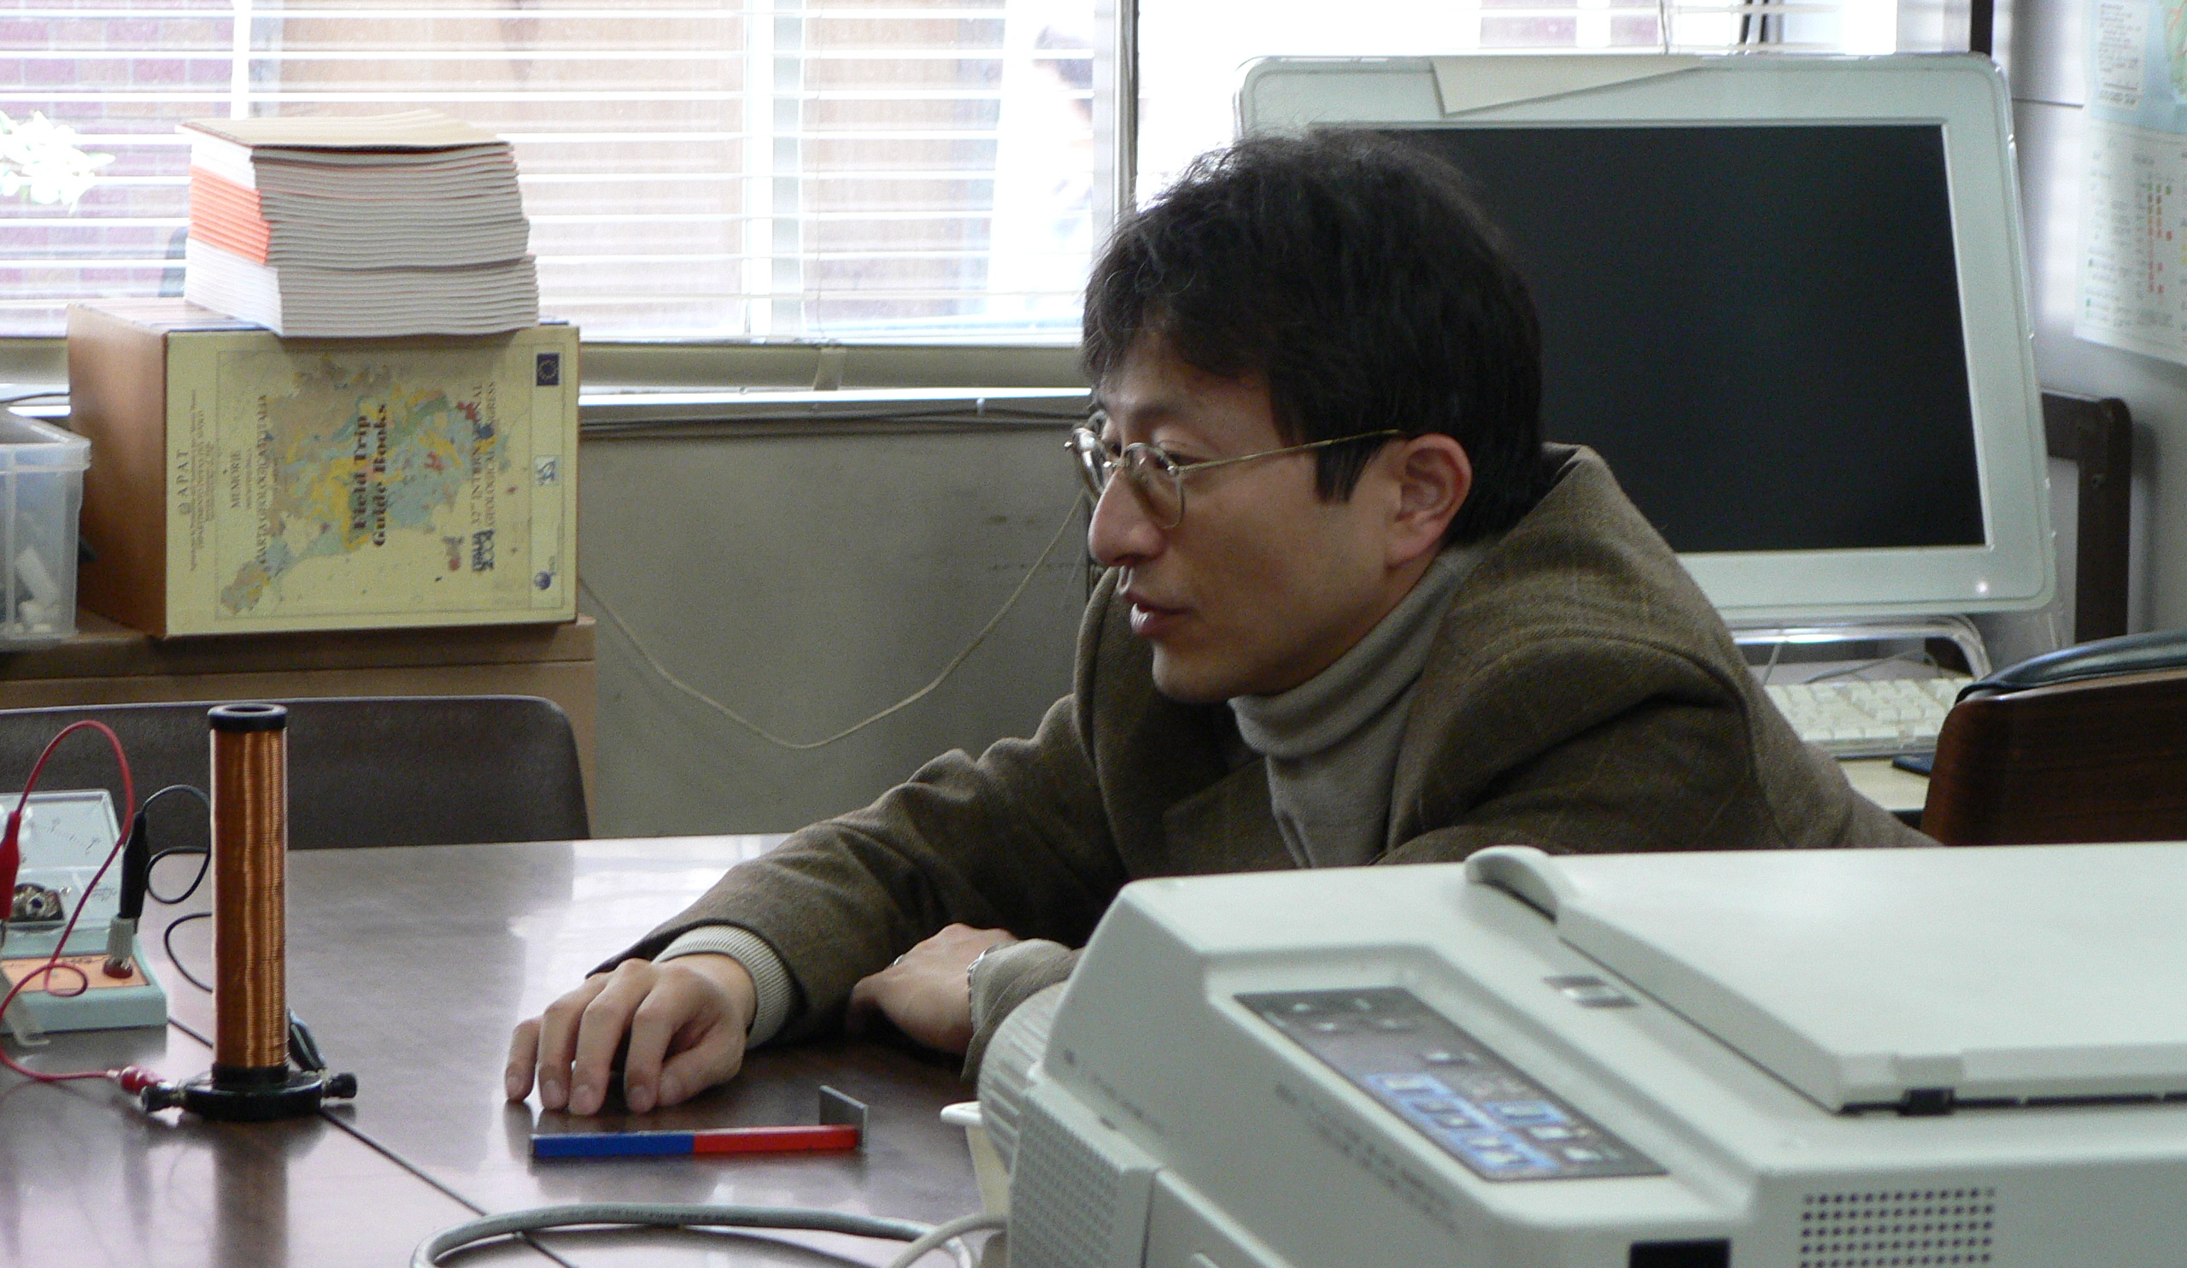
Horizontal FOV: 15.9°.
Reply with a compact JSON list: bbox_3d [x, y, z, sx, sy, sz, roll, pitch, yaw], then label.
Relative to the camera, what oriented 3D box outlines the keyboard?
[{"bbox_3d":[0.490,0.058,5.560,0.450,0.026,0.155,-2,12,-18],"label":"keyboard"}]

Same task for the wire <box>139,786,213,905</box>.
[{"bbox_3d":[-0.465,0.107,3.970,0.040,0.062,0.040,-2,8,-18],"label":"wire"}]

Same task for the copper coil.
[{"bbox_3d":[-0.406,0.125,3.770,0.038,0.177,0.038,1,7,0],"label":"copper coil"}]

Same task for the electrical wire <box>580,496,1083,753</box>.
[{"bbox_3d":[-0.202,-0.007,6.030,0.410,0.190,0.020,-2,8,-18],"label":"electrical wire"}]

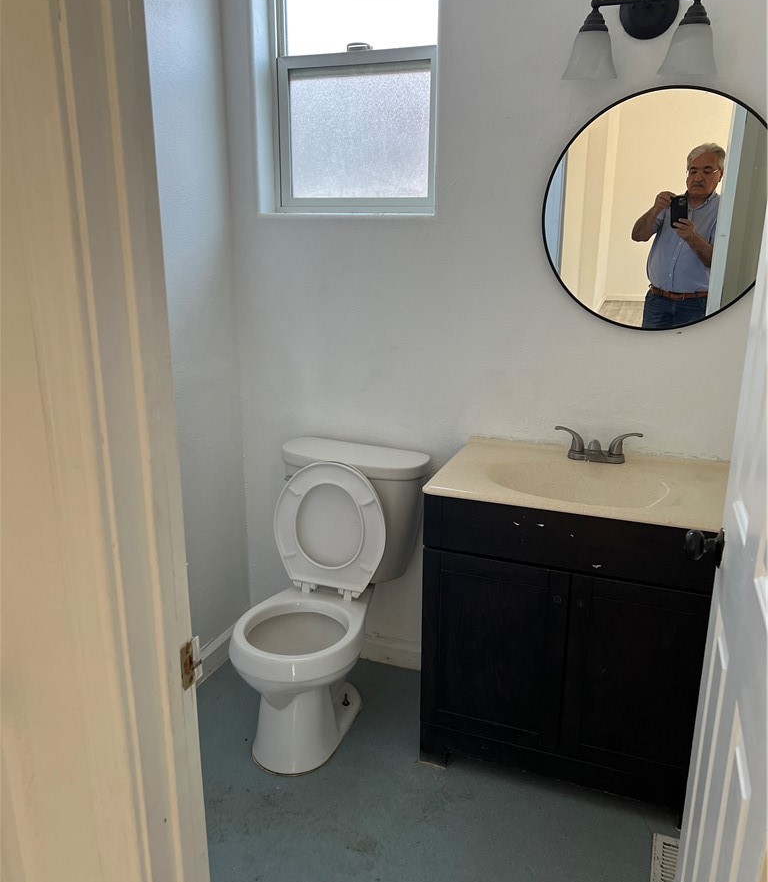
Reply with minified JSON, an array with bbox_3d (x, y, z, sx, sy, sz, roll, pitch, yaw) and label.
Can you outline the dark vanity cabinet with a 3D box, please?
[{"bbox_3d":[0.539,0.507,2.156,0.763,0.827,0.450,6,18,20],"label":"dark vanity cabinet"}]

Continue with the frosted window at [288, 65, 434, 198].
[{"bbox_3d":[-0.078,-0.929,2.319,0.456,0.377,0.040,6,18,20],"label":"frosted window"}]

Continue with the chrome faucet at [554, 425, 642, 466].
[{"bbox_3d":[0.575,0.022,2.086,0.233,0.089,0.135,6,18,20],"label":"chrome faucet"}]

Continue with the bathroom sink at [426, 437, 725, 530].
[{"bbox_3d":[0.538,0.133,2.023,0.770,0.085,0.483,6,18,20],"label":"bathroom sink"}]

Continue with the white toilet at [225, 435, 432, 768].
[{"bbox_3d":[-0.178,0.484,2.280,0.467,0.795,0.695,6,18,20],"label":"white toilet"}]

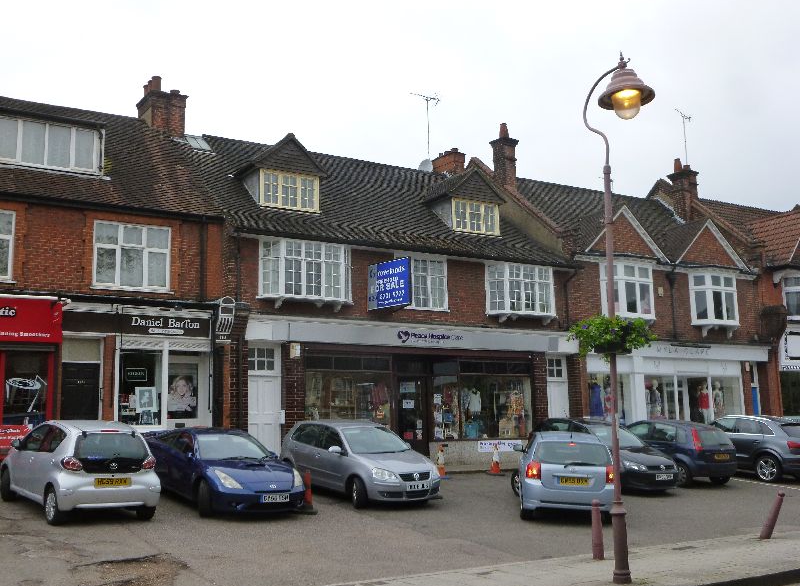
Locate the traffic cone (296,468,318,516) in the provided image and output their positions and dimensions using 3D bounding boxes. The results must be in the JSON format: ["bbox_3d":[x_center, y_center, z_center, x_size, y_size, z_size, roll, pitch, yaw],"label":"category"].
[{"bbox_3d":[-1.608,3.485,14.657,0.340,0.726,0.340,4,-10,-28],"label":"traffic cone"}]

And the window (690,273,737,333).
[{"bbox_3d":[10.850,0.264,28.391,2.300,1.895,0.460,5,-10,-31],"label":"window"}]

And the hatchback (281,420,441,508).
[{"bbox_3d":[-0.862,3.270,16.452,1.660,1.467,3.920,5,-7,-37],"label":"hatchback"}]

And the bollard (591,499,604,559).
[{"bbox_3d":[2.621,3.141,11.058,0.155,0.758,0.155,-1,-9,0],"label":"bollard"}]

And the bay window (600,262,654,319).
[{"bbox_3d":[7.347,-0.035,26.316,2.320,1.756,0.460,5,-10,-31],"label":"bay window"}]

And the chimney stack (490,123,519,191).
[{"bbox_3d":[3.351,-4.344,26.682,0.620,2.178,0.620,4,-10,-30],"label":"chimney stack"}]

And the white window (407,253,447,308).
[{"bbox_3d":[0.543,-0.257,21.618,1.560,1.409,0.160,4,-10,-28],"label":"white window"}]

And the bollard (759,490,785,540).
[{"bbox_3d":[5.885,3.479,13.104,0.170,0.798,0.170,19,-1,-25],"label":"bollard"}]

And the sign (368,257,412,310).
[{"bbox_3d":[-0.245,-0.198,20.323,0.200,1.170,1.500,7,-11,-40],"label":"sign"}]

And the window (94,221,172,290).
[{"bbox_3d":[-6.075,-0.806,18.920,1.695,1.522,0.150,4,-10,-26],"label":"window"}]

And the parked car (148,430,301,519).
[{"bbox_3d":[-3.310,3.230,15.500,1.735,1.310,4.330,6,-7,-35],"label":"parked car"}]

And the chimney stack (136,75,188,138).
[{"bbox_3d":[-7.011,-5.367,24.630,1.126,1.977,1.650,4,-10,-28],"label":"chimney stack"}]

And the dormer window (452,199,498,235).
[{"bbox_3d":[2.131,-2.144,23.906,1.568,0.922,0.200,4,-10,-28],"label":"dormer window"}]

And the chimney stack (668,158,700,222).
[{"bbox_3d":[11.133,-3.949,32.508,0.820,2.524,0.850,4,-10,-28],"label":"chimney stack"}]

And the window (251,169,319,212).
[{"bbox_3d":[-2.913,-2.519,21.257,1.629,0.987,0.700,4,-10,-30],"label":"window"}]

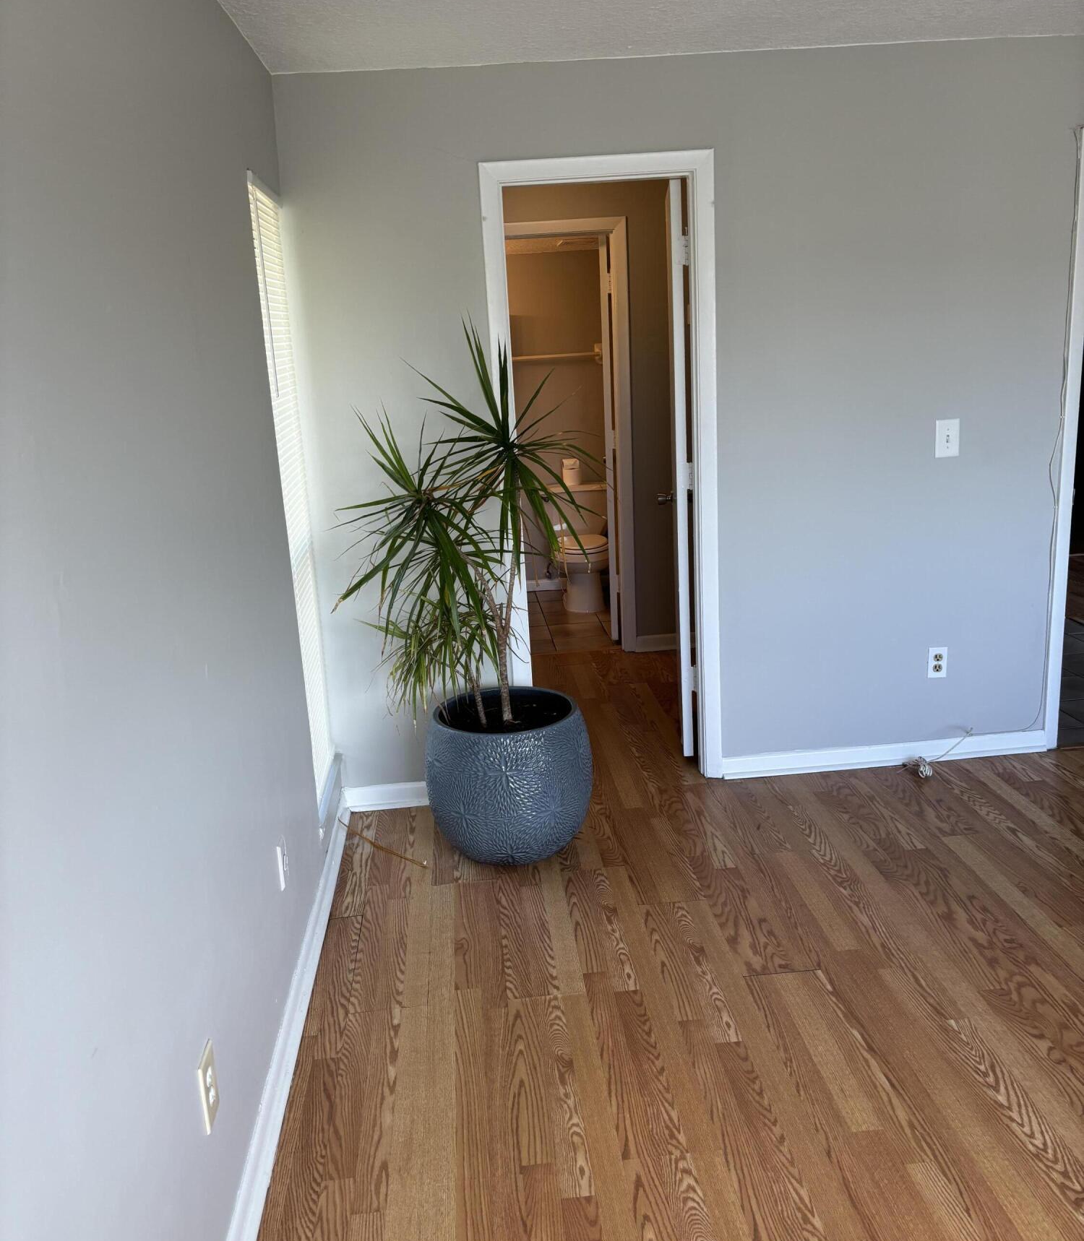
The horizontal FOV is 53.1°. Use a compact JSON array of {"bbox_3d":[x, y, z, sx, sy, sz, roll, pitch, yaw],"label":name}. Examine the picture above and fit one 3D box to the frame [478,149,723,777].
[{"bbox_3d":[0.230,-0.442,3.739,0.742,2.140,0.130,-4,15,-4],"label":"frame"}]

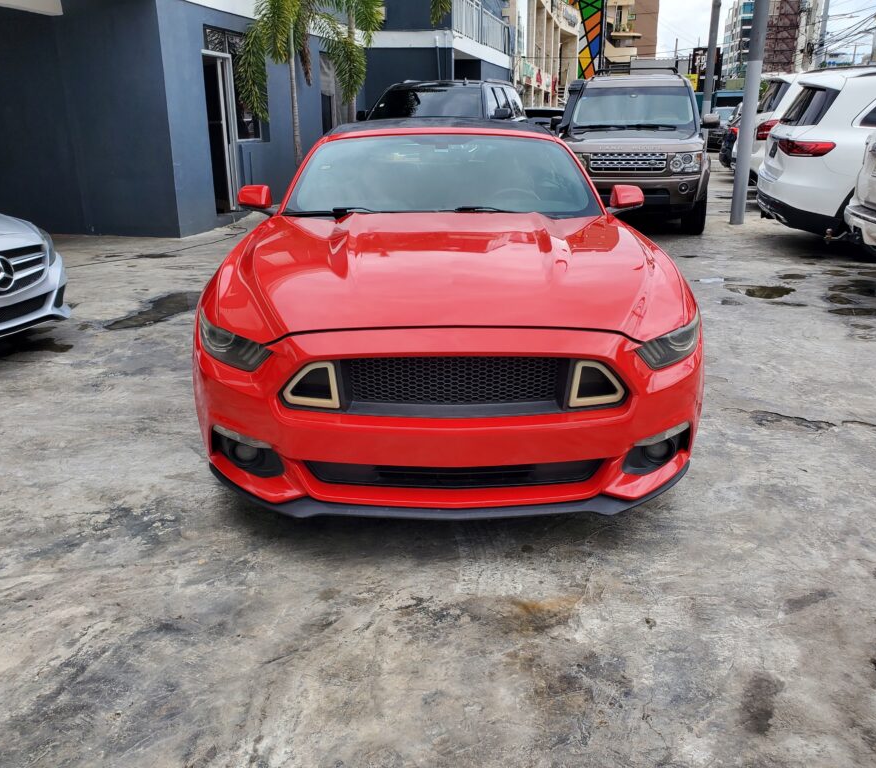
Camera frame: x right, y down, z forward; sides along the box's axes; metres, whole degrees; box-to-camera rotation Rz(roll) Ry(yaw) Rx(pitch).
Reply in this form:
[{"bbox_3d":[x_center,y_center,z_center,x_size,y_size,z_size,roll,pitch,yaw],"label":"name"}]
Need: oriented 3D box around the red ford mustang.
[{"bbox_3d":[0.020,-0.845,4.478,1.980,1.380,4.780,0,18,-1],"label":"red ford mustang"}]

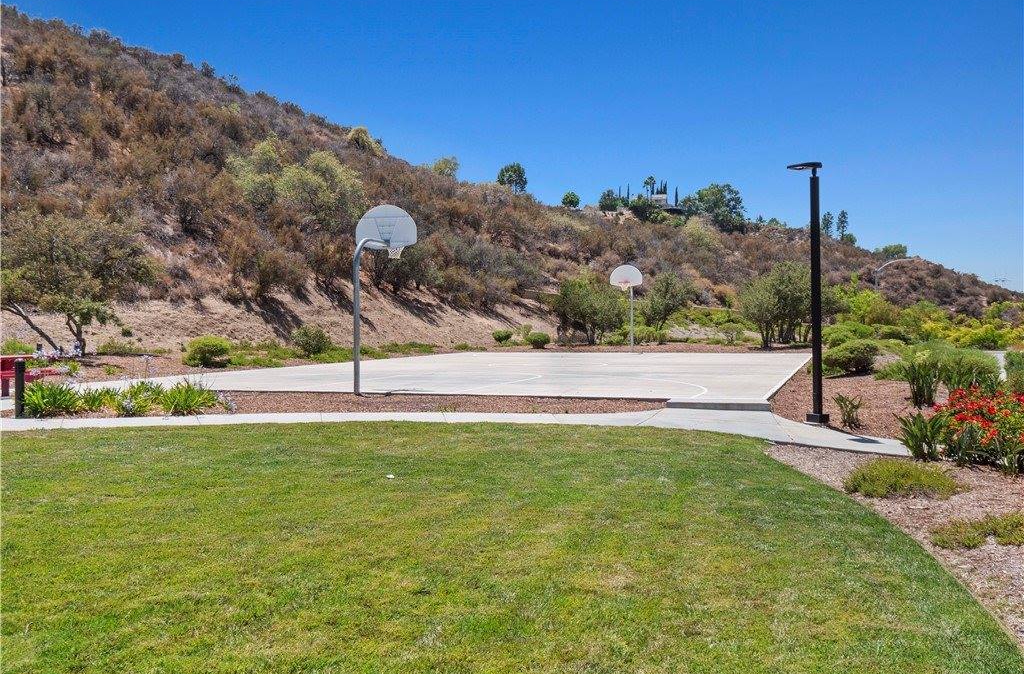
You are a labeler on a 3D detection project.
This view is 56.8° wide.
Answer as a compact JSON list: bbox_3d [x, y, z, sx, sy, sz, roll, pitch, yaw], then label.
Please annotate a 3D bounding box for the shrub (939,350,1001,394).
[{"bbox_3d":[10.272,0.788,21.300,1.450,1.000,1.300,0,1,0],"label":"shrub"}]

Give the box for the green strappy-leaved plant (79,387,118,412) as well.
[{"bbox_3d":[-7.120,1.076,16.300,0.690,0.420,0.620,-1,1,0],"label":"green strappy-leaved plant"}]

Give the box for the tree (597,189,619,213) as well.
[{"bbox_3d":[23.957,-33.639,235.000,4.900,6.000,4.900,0,1,0],"label":"tree"}]

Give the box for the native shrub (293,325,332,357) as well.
[{"bbox_3d":[-7.229,0.127,34.300,1.420,1.220,1.350,0,1,0],"label":"native shrub"}]

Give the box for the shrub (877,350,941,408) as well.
[{"bbox_3d":[7.451,0.785,17.700,1.180,1.070,1.050,0,1,0],"label":"shrub"}]

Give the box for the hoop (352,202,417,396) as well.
[{"bbox_3d":[-2.715,-0.802,19.364,1.390,3.850,2.000,0,1,19],"label":"hoop"}]

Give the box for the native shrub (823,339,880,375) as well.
[{"bbox_3d":[9.240,0.545,25.800,1.600,0.950,1.500,-1,1,0],"label":"native shrub"}]

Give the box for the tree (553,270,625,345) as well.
[{"bbox_3d":[3.798,-1.465,47.000,3.600,3.720,3.400,-1,1,0],"label":"tree"}]

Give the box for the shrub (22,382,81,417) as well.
[{"bbox_3d":[-7.589,1.030,15.600,0.950,0.590,0.850,-1,1,0],"label":"shrub"}]

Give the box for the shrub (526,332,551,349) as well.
[{"bbox_3d":[1.302,0.172,46.500,1.170,0.880,1.120,0,1,0],"label":"shrub"}]

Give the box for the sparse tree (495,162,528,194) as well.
[{"bbox_3d":[-0.082,-26.035,155.000,4.800,5.400,4.800,0,1,0],"label":"sparse tree"}]

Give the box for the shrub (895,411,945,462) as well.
[{"bbox_3d":[4.649,1.130,10.800,0.570,0.560,0.560,-1,1,0],"label":"shrub"}]

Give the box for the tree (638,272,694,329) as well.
[{"bbox_3d":[9.273,-2.077,57.000,3.400,3.850,3.300,0,1,0],"label":"tree"}]

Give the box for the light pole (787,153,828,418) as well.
[{"bbox_3d":[4.361,-0.656,13.900,0.620,3.830,0.360,0,1,13],"label":"light pole"}]

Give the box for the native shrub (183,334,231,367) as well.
[{"bbox_3d":[-9.731,0.453,30.200,1.500,1.000,1.400,-1,1,0],"label":"native shrub"}]

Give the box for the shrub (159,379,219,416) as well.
[{"bbox_3d":[-5.400,1.010,15.800,1.000,0.600,0.880,-1,1,0],"label":"shrub"}]

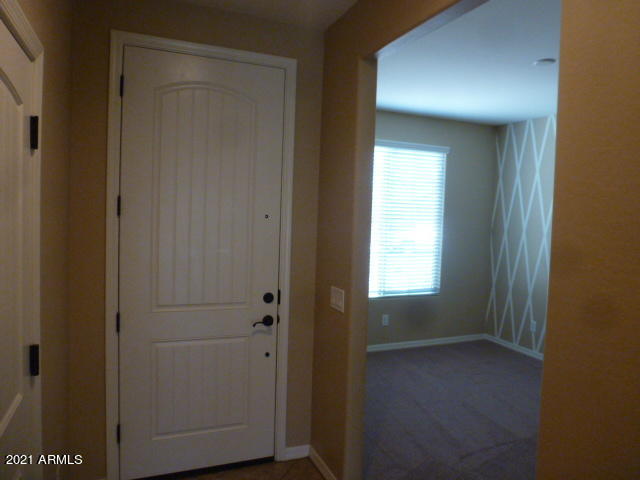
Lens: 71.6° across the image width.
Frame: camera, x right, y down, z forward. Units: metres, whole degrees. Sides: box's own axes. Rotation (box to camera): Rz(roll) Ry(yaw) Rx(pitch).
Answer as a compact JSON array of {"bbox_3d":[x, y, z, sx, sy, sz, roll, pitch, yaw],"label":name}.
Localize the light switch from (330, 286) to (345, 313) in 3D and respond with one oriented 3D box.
[{"bbox_3d":[0.097,0.341,2.559,0.014,0.119,0.168,1,3,-22],"label":"light switch"}]

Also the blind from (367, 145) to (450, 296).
[{"bbox_3d":[1.041,-0.237,5.400,1.200,1.850,0.080,1,3,-22],"label":"blind"}]

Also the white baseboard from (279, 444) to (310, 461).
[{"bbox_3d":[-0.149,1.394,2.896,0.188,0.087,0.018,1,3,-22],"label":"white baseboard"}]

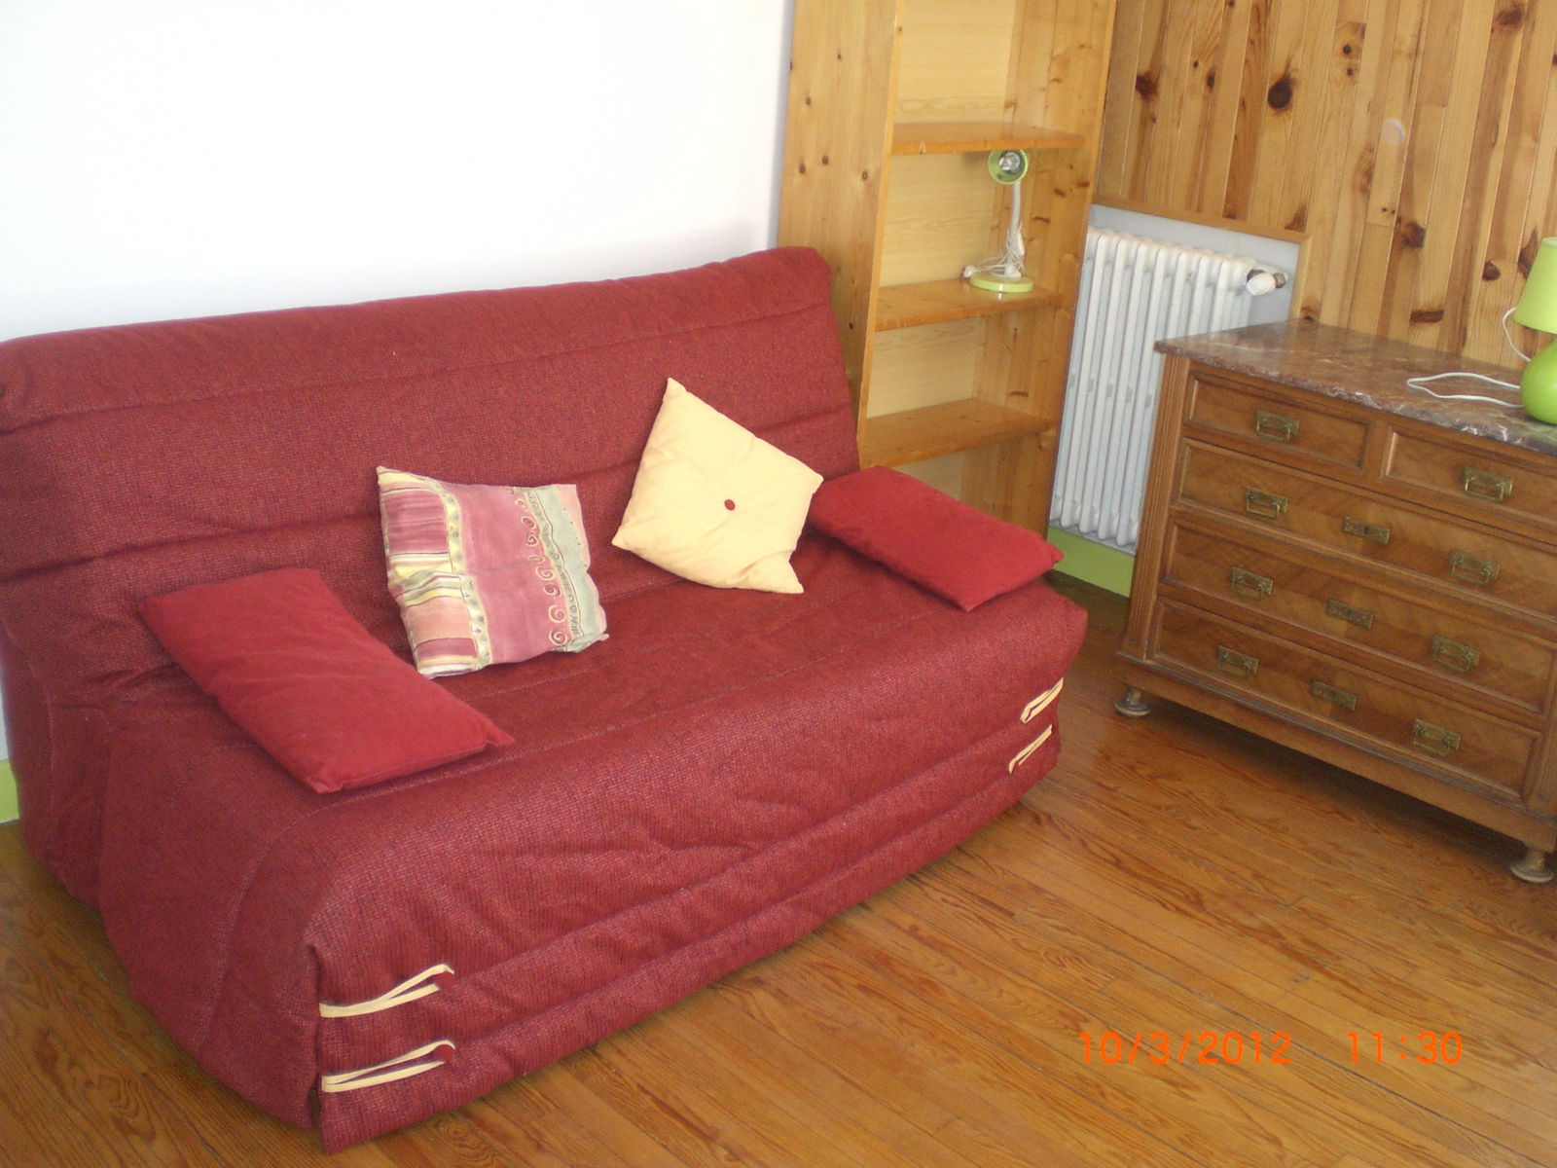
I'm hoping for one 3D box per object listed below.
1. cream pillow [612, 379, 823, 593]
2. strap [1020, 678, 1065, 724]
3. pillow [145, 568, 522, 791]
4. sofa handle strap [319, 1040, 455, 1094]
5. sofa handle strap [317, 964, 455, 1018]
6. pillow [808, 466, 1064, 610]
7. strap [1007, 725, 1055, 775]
[{"bbox_3d":[-0.113,-0.170,3.497,0.390,0.120,0.380,29,55,-21],"label":"cream pillow"},{"bbox_3d":[0.554,0.245,3.579,0.022,0.045,0.195,16,24,29],"label":"strap"},{"bbox_3d":[-0.739,0.140,2.766,0.505,0.095,0.335,38,31,29],"label":"pillow"},{"bbox_3d":[-0.565,0.700,2.480,0.200,0.045,0.022,-11,25,-33],"label":"sofa handle strap"},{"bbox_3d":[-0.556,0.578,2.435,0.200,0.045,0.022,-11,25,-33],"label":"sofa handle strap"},{"bbox_3d":[0.313,-0.112,3.723,0.505,0.095,0.335,31,36,31],"label":"pillow"},{"bbox_3d":[0.535,0.349,3.605,0.022,0.045,0.195,16,24,29],"label":"strap"}]

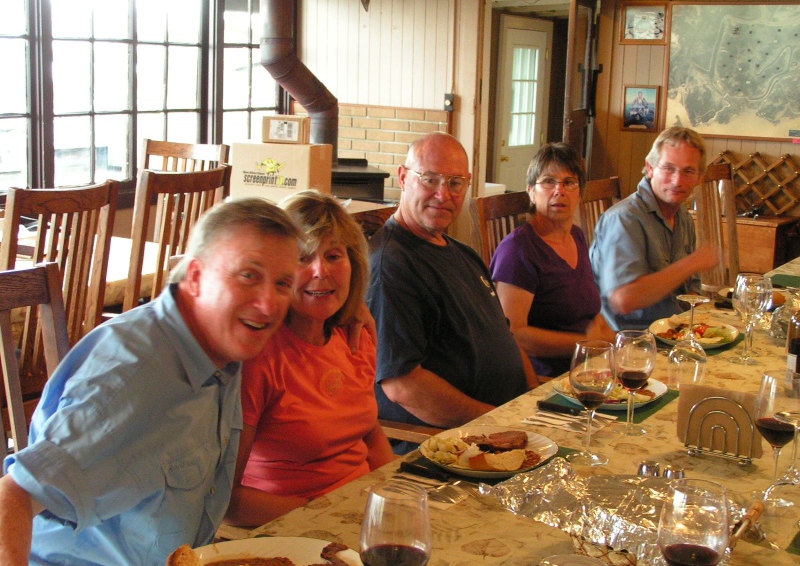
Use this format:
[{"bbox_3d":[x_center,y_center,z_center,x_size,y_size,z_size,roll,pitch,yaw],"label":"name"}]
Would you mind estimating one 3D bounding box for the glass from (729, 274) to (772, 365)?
[{"bbox_3d":[0.902,0.094,3.355,0.088,0.222,0.088,7,11,29],"label":"glass"}]

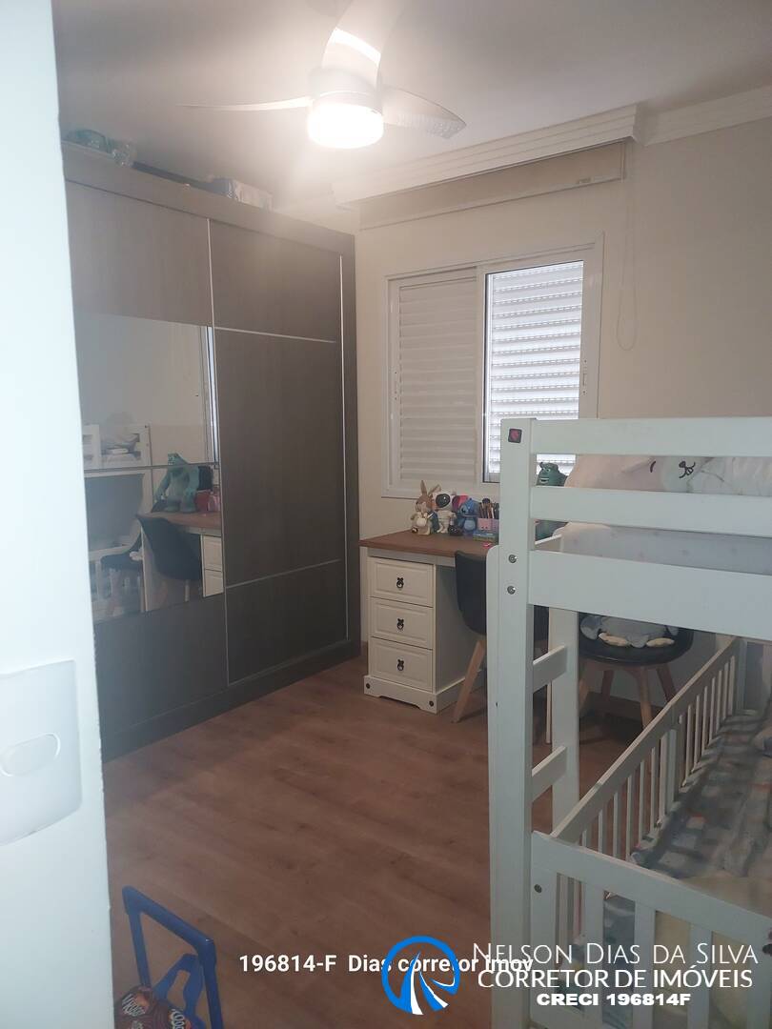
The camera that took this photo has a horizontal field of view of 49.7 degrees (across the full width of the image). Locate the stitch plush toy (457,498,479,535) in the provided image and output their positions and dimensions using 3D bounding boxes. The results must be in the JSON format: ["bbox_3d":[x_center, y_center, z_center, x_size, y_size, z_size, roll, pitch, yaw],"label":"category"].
[{"bbox_3d":[0.402,0.016,4.063,0.115,0.190,0.100,3,8,28],"label":"stitch plush toy"}]

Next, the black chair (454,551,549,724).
[{"bbox_3d":[0.587,0.513,3.676,0.470,0.790,0.520,4,9,36],"label":"black chair"}]

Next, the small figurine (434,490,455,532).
[{"bbox_3d":[0.288,-0.009,4.164,0.105,0.215,0.090,2,8,24],"label":"small figurine"}]

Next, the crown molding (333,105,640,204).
[{"bbox_3d":[0.426,-1.613,3.853,1.560,0.140,0.160,4,9,36],"label":"crown molding"}]

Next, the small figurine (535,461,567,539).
[{"bbox_3d":[0.727,-0.032,3.662,0.270,0.370,0.200,6,9,42],"label":"small figurine"}]

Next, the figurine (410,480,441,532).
[{"bbox_3d":[0.199,-0.036,4.196,0.140,0.265,0.115,4,8,33],"label":"figurine"}]

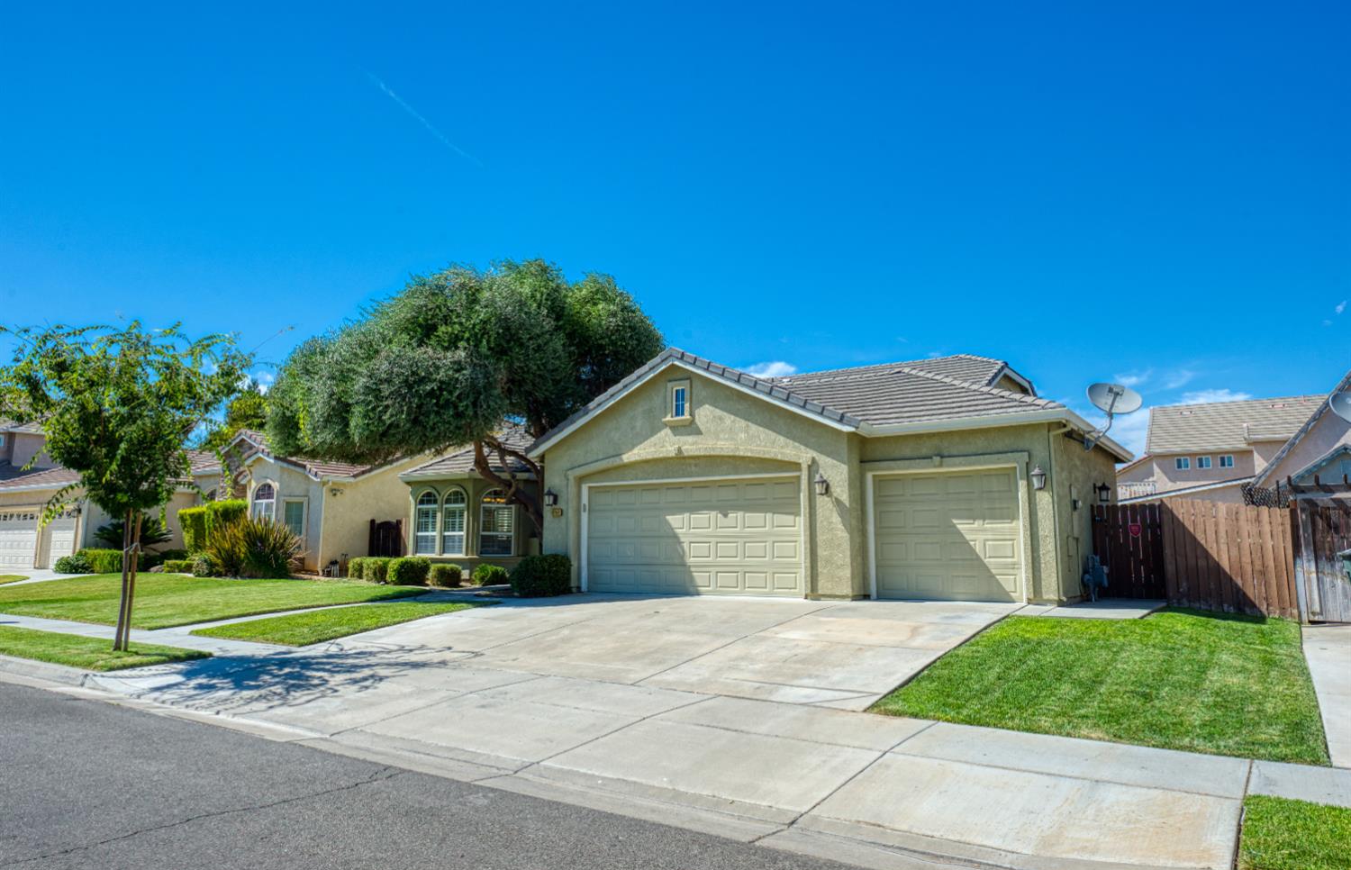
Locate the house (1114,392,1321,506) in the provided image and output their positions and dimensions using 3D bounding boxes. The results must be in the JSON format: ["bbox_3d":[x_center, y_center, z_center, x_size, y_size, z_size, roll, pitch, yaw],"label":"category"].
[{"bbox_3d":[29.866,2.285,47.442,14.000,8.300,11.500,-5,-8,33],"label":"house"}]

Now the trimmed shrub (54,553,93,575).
[{"bbox_3d":[-19.741,4.188,29.505,1.120,0.650,1.080,-5,-8,33],"label":"trimmed shrub"}]

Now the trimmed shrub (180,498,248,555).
[{"bbox_3d":[-15.095,3.281,29.344,1.400,2.330,1.500,-5,-8,33],"label":"trimmed shrub"}]

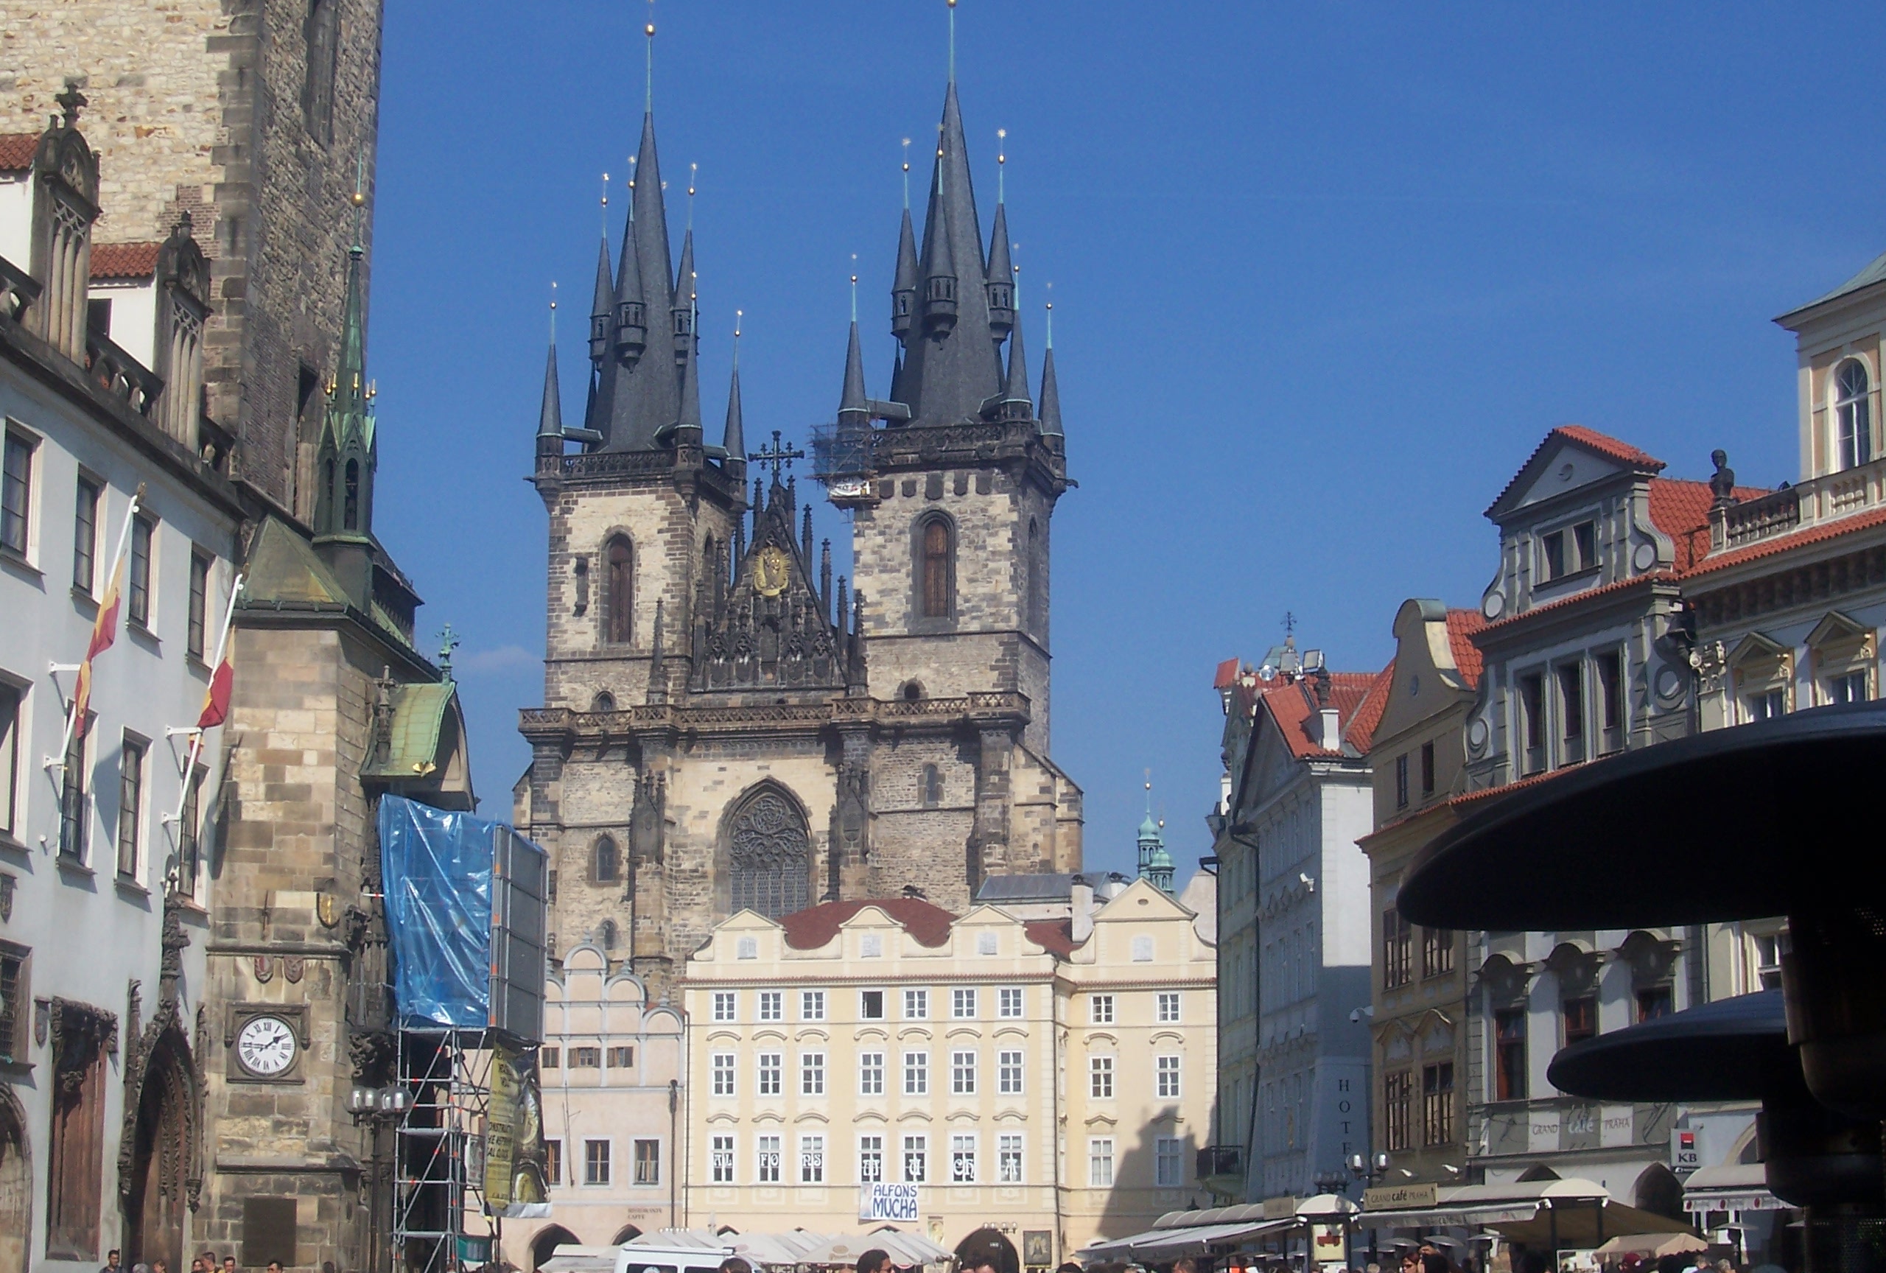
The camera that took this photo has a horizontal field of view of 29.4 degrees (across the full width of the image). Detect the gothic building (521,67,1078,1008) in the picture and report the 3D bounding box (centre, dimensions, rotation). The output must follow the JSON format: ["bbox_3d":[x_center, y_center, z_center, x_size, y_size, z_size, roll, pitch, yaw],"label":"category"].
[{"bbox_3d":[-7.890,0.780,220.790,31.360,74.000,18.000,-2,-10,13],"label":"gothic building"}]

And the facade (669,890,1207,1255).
[{"bbox_3d":[1.800,23.720,185.680,27.660,20.700,15.000,-2,-10,13],"label":"facade"}]

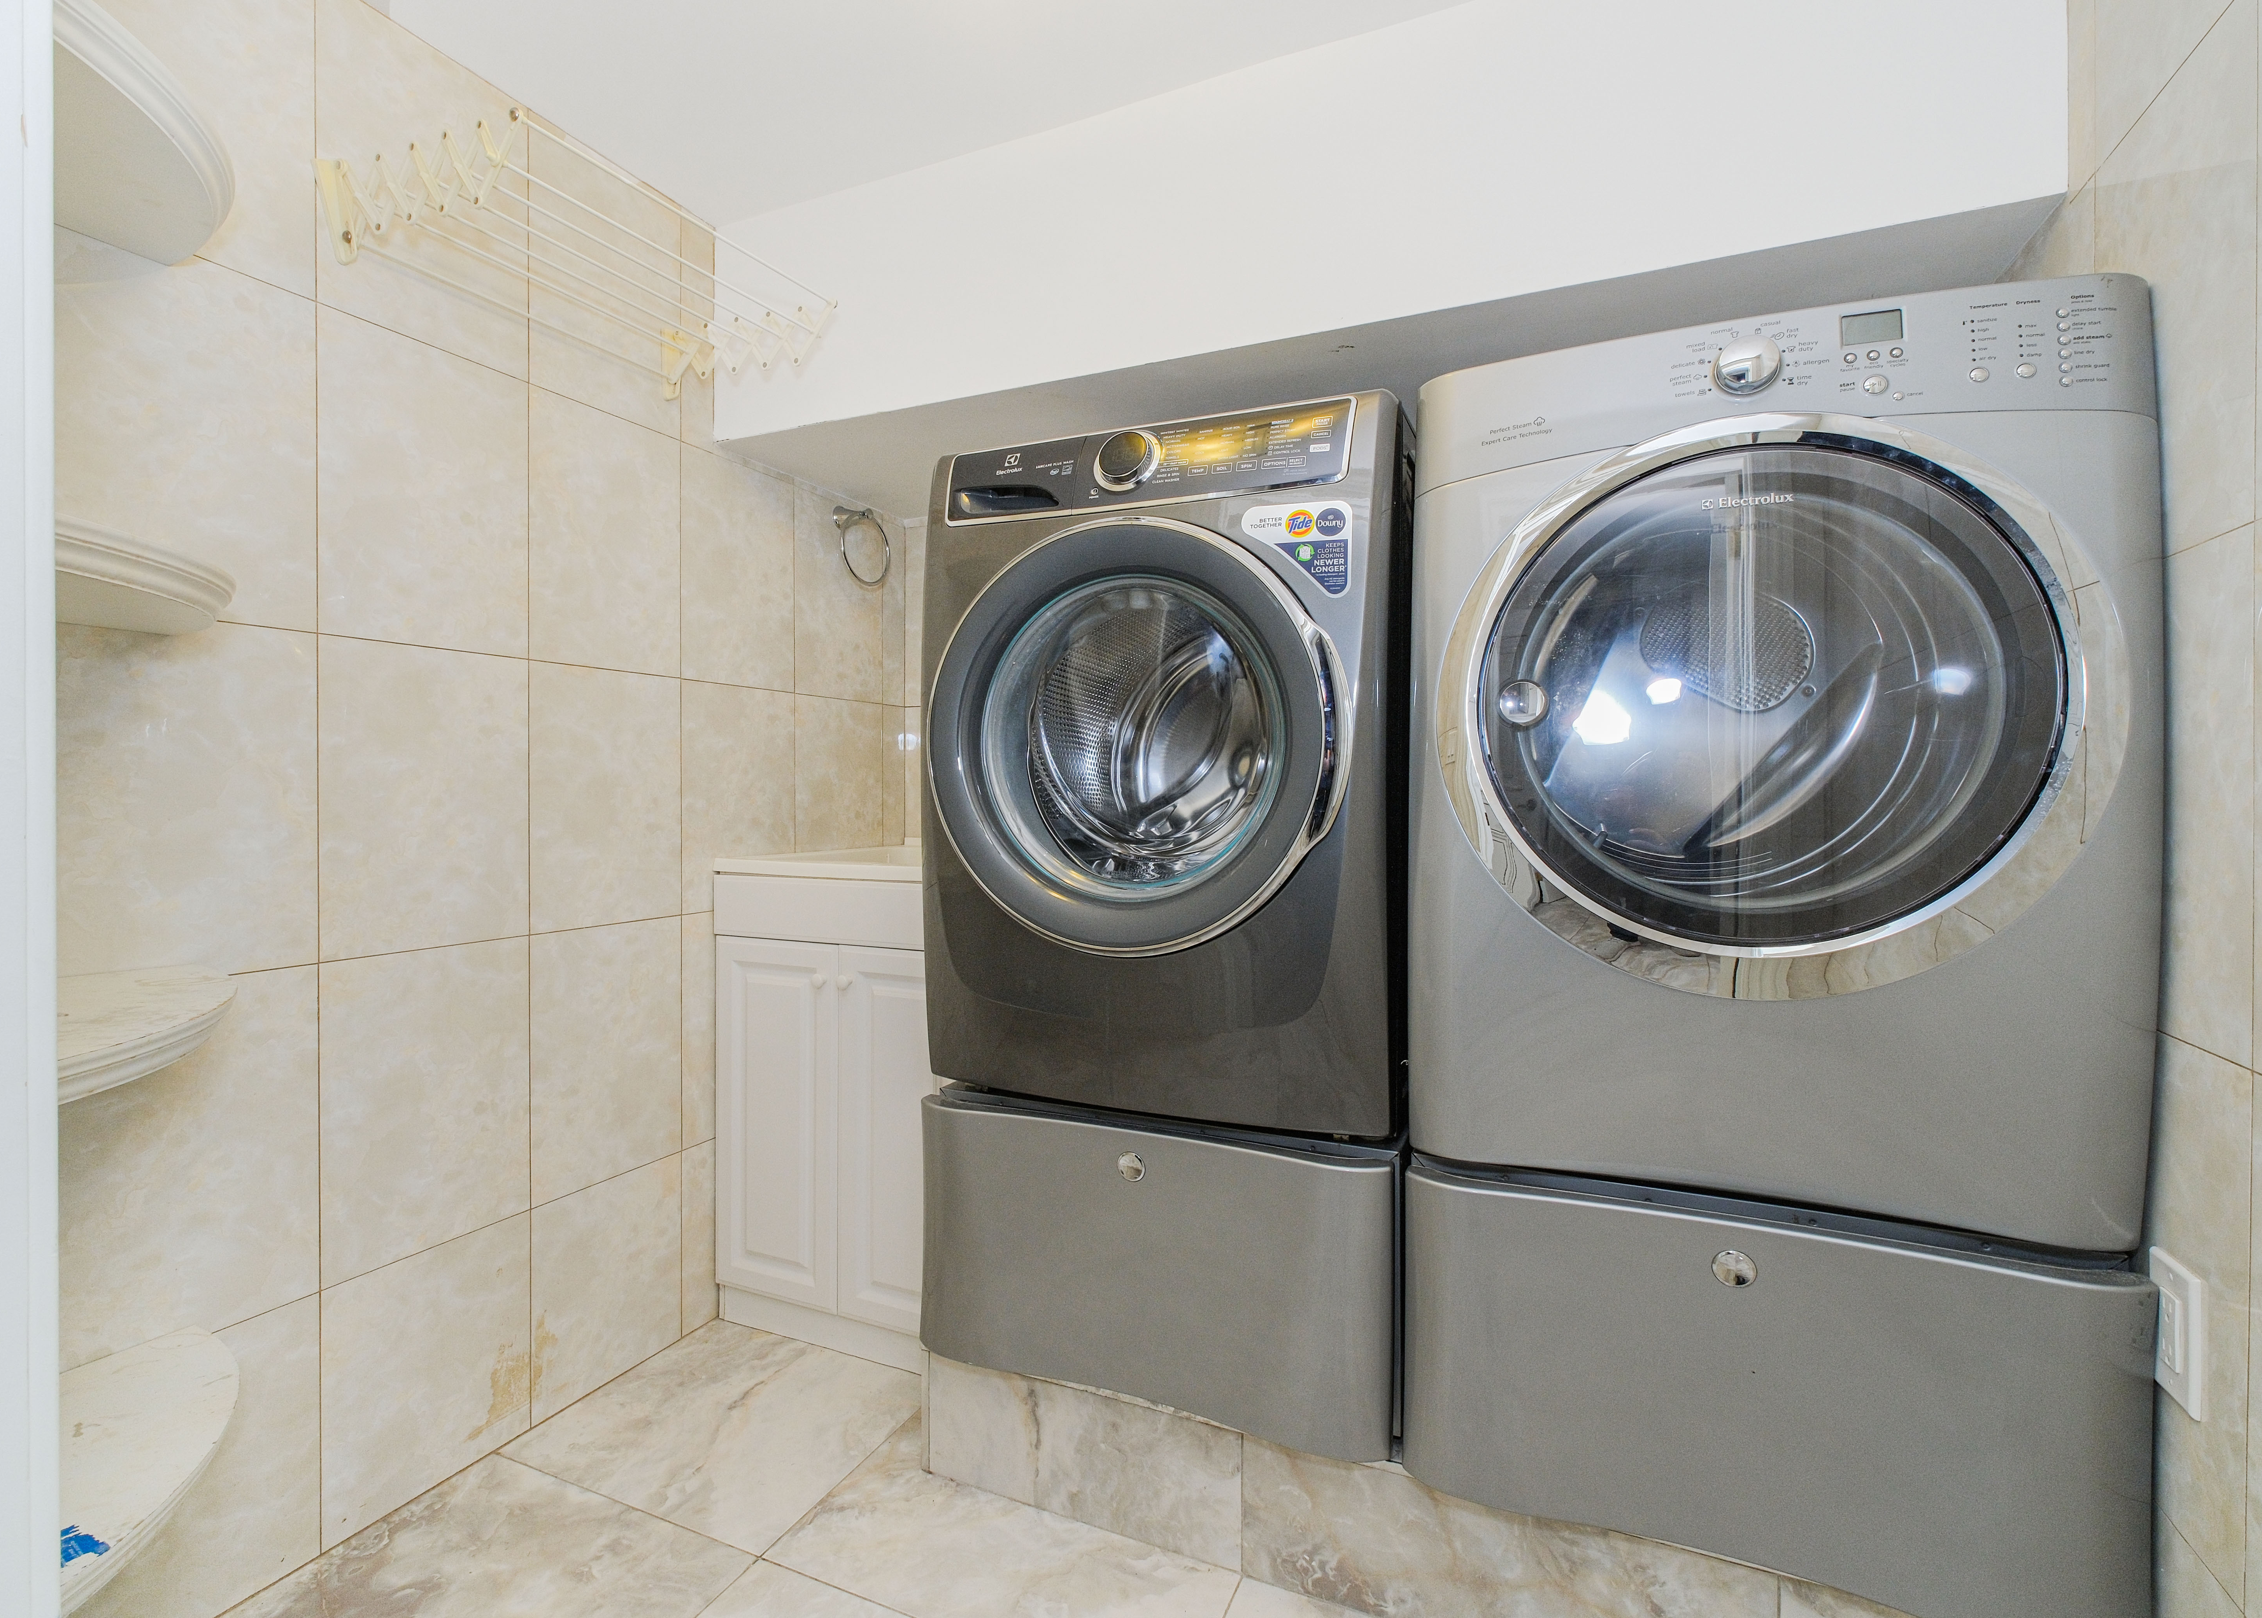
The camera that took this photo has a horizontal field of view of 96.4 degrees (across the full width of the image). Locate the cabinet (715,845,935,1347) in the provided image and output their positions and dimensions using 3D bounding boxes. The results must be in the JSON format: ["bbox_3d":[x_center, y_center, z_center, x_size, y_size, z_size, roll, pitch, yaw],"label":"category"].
[{"bbox_3d":[-0.428,0.568,2.192,0.622,0.935,0.610,1,1,25],"label":"cabinet"}]

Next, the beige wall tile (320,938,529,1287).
[{"bbox_3d":[-1.035,0.428,1.498,0.010,0.445,0.298,0,0,24],"label":"beige wall tile"}]

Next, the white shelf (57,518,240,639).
[{"bbox_3d":[-1.027,-0.226,0.920,0.470,0.040,0.470,0,0,24],"label":"white shelf"}]

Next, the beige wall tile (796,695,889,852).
[{"bbox_3d":[-0.683,-0.026,2.376,0.012,0.457,0.306,1,1,25],"label":"beige wall tile"}]

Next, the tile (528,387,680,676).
[{"bbox_3d":[-0.911,-0.465,1.766,0.010,0.445,0.298,0,0,24],"label":"tile"}]

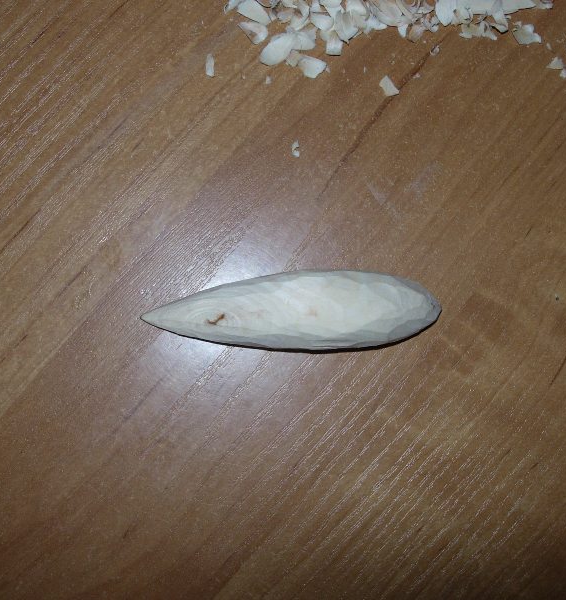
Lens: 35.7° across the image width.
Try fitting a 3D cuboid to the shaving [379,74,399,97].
[{"bbox_3d":[0.044,-0.090,0.371,0.006,0.002,0.009,-39,88,-6],"label":"shaving"}]

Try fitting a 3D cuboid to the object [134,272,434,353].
[{"bbox_3d":[0.004,0.004,0.350,0.120,0.020,0.032,-1,85,-4],"label":"object"}]

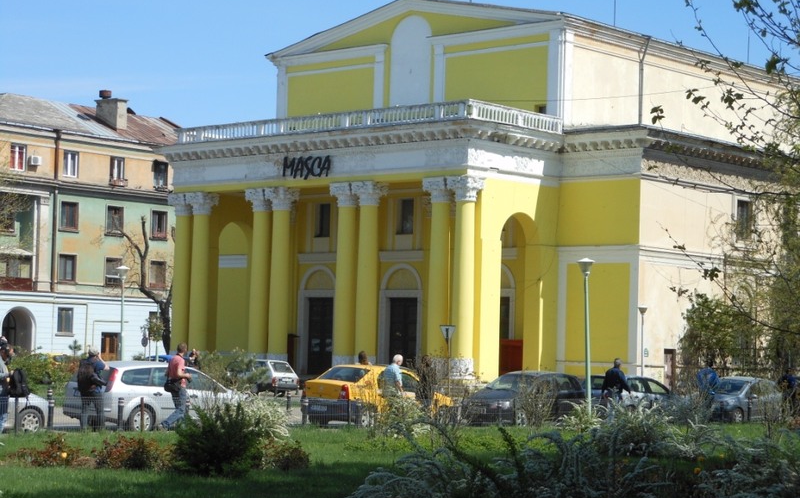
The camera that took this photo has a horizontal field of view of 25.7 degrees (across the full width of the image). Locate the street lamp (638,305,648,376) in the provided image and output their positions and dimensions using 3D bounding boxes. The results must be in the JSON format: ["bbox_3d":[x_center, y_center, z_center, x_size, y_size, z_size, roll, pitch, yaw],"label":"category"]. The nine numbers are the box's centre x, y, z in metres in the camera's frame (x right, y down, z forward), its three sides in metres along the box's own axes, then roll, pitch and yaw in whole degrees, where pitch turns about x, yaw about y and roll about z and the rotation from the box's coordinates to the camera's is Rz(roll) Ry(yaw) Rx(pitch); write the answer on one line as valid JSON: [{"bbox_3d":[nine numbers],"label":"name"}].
[{"bbox_3d":[10.632,4.617,76.880,0.400,4.240,0.400,2,-4,0],"label":"street lamp"}]

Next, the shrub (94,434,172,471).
[{"bbox_3d":[-3.598,2.732,23.674,0.978,0.408,0.800,2,-4,0],"label":"shrub"}]

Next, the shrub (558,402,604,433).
[{"bbox_3d":[4.164,3.865,40.522,0.950,0.720,0.900,2,-3,0],"label":"shrub"}]

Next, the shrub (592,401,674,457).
[{"bbox_3d":[4.138,3.162,31.130,1.350,0.980,1.200,2,-3,0],"label":"shrub"}]

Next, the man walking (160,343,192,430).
[{"bbox_3d":[-4.445,2.740,34.890,0.600,1.743,0.520,4,-4,-32],"label":"man walking"}]

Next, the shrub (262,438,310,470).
[{"bbox_3d":[-1.623,2.896,25.113,0.660,0.440,0.600,2,-3,0],"label":"shrub"}]

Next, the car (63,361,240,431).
[{"bbox_3d":[-4.862,3.154,37.569,4.450,1.490,1.840,5,-5,-40],"label":"car"}]

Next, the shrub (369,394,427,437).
[{"bbox_3d":[-0.010,3.403,36.026,1.150,0.850,1.050,2,-3,0],"label":"shrub"}]

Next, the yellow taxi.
[{"bbox_3d":[-0.434,3.636,43.558,1.740,1.520,4.250,-2,-5,44],"label":"yellow taxi"}]

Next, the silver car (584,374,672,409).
[{"bbox_3d":[6.396,4.186,48.504,1.720,1.420,4.250,-1,-5,39],"label":"silver car"}]

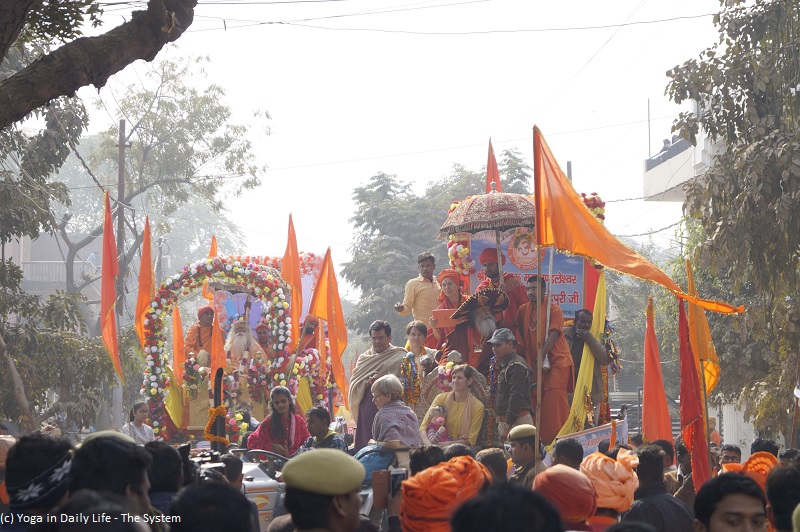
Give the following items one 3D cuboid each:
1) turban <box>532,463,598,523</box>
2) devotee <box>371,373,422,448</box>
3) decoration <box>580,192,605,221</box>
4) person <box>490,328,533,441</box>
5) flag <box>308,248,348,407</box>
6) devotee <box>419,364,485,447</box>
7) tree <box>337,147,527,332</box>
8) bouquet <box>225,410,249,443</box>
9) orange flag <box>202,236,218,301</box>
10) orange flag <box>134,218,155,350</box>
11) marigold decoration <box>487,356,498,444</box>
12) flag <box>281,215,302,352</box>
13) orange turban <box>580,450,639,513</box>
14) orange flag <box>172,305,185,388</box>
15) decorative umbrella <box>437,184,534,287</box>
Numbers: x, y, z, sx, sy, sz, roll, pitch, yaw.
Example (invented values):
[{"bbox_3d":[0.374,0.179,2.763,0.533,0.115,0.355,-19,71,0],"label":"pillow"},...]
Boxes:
[{"bbox_3d":[0.654,0.904,7.200,0.250,0.240,0.270,0,-4,-6],"label":"turban"},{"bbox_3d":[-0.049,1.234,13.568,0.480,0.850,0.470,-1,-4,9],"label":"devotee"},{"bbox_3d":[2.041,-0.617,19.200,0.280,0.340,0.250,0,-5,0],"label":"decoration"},{"bbox_3d":[0.927,1.381,14.919,0.360,1.740,0.460,2,-6,-22],"label":"person"},{"bbox_3d":[-0.668,0.573,16.931,0.400,1.480,0.250,0,-5,0],"label":"flag"},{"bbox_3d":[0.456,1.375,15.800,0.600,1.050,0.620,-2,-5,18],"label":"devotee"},{"bbox_3d":[0.842,1.471,41.614,4.600,8.307,4.400,0,-5,0],"label":"tree"},{"bbox_3d":[-1.572,1.559,17.482,0.250,0.380,0.240,0,-5,0],"label":"bouquet"},{"bbox_3d":[-2.315,0.055,22.300,0.220,0.850,0.140,0,-5,0],"label":"orange flag"},{"bbox_3d":[-3.019,0.208,21.600,0.250,1.600,0.180,0,-5,0],"label":"orange flag"},{"bbox_3d":[0.782,1.138,15.400,0.100,0.750,0.090,0,-4,0],"label":"marigold decoration"},{"bbox_3d":[-1.162,0.185,19.431,0.250,1.480,0.200,0,-5,0],"label":"flag"},{"bbox_3d":[0.990,1.018,8.600,0.270,0.285,0.270,0,-4,0],"label":"orange turban"},{"bbox_3d":[-2.464,0.886,20.300,0.160,0.920,0.120,0,-5,0],"label":"orange flag"},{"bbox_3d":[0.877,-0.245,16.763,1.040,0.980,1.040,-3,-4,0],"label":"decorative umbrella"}]

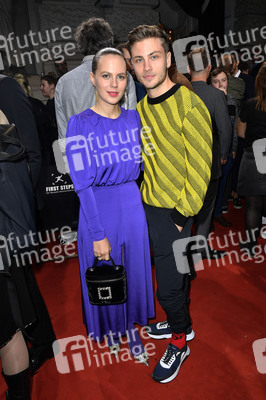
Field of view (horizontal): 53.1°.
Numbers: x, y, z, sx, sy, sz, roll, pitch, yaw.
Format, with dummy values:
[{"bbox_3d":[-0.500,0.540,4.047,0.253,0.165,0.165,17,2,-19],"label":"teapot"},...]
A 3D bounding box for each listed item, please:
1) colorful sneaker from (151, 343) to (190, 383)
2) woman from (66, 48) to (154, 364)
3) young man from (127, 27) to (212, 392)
[{"bbox_3d":[0.255,0.970,1.618,0.110,0.120,0.285,15,26,40],"label":"colorful sneaker"},{"bbox_3d":[-0.092,0.174,1.485,0.470,1.735,0.400,-4,20,-5],"label":"woman"},{"bbox_3d":[0.196,0.138,1.424,0.480,1.820,0.420,5,21,19],"label":"young man"}]

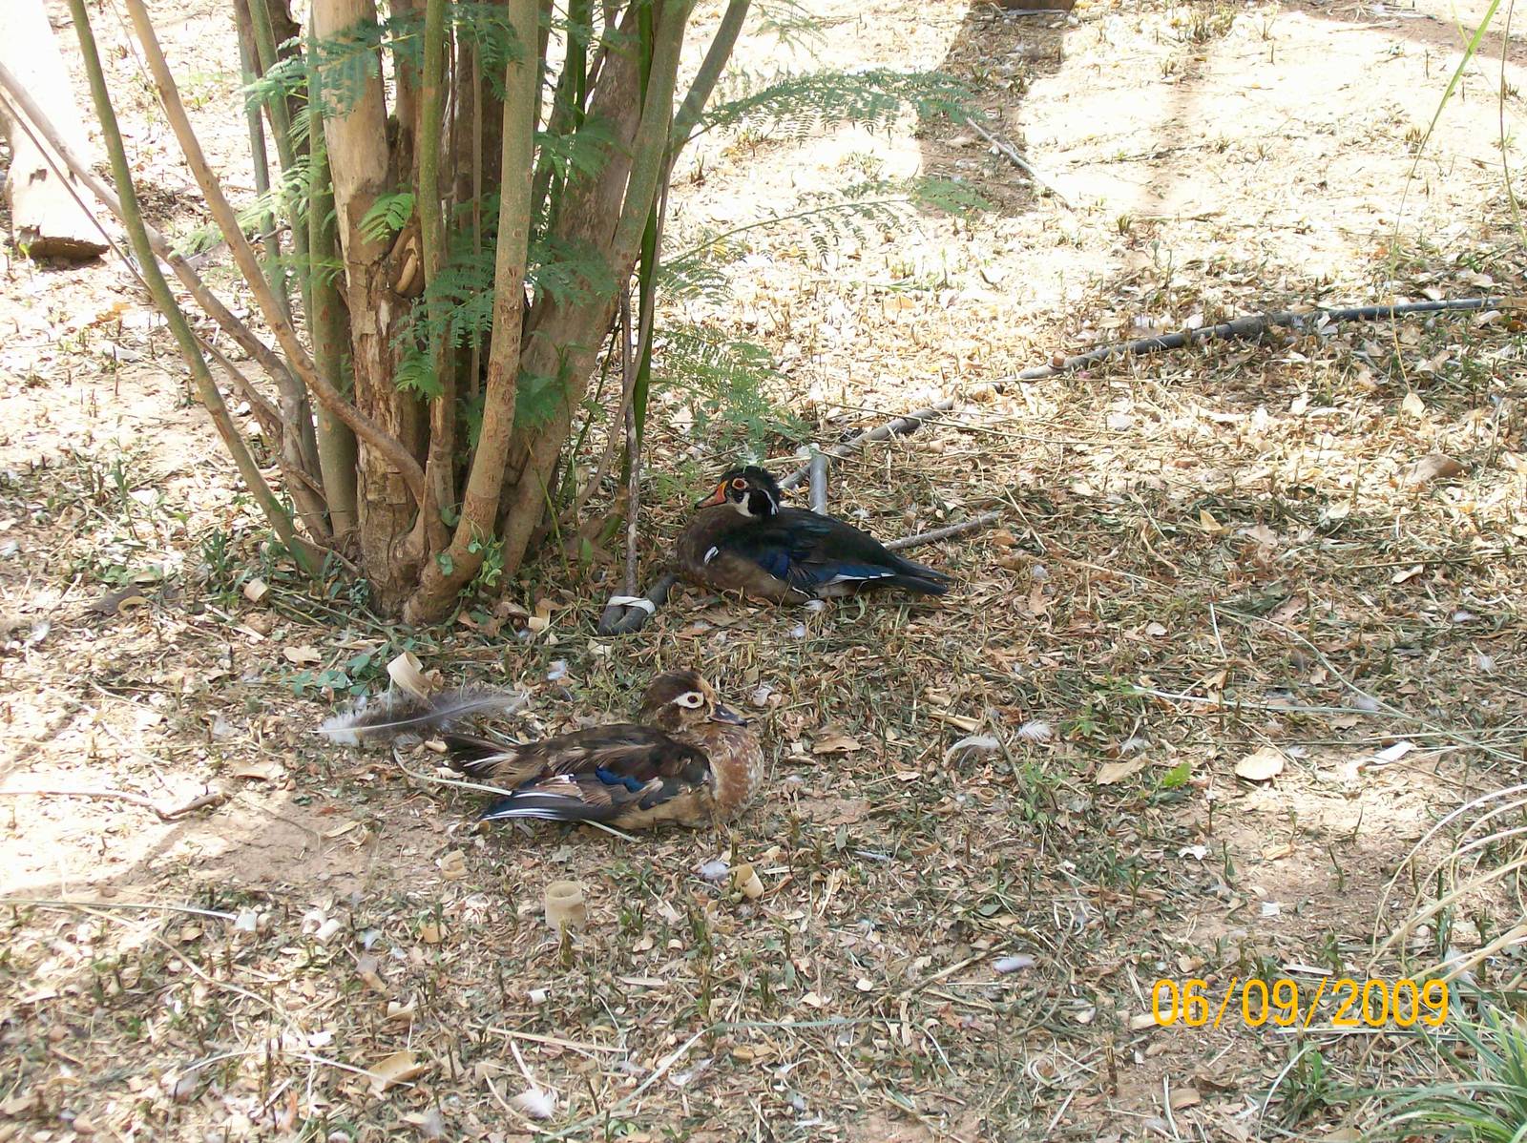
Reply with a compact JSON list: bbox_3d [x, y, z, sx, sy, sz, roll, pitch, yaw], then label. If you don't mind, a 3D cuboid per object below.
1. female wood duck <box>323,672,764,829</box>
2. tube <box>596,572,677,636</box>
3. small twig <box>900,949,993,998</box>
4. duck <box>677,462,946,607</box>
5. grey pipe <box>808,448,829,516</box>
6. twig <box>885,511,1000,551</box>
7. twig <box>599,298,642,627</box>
[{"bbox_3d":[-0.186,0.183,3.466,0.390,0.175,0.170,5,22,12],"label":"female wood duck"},{"bbox_3d":[-0.167,0.034,4.037,0.065,0.042,0.150,9,23,22],"label":"tube"},{"bbox_3d":[0.184,0.406,3.116,0.136,0.009,0.010,-19,28,-41],"label":"small twig"},{"bbox_3d":[0.071,-0.063,4.102,0.365,0.178,0.160,2,21,6],"label":"duck"},{"bbox_3d":[0.077,-0.112,4.310,0.024,0.125,0.024,0,19,0],"label":"grey pipe"},{"bbox_3d":[0.250,-0.057,4.312,0.215,0.016,0.018,-16,26,-36],"label":"twig"},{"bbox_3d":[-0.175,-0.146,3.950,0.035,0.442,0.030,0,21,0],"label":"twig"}]

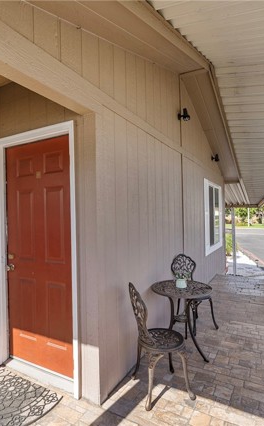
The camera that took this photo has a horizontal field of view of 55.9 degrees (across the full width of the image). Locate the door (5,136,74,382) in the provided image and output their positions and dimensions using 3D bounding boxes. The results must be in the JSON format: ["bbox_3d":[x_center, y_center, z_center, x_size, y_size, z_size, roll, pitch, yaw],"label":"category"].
[{"bbox_3d":[-0.820,0.359,2.203,0.775,1.970,0.050,-2,-1,27],"label":"door"}]

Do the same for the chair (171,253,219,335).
[{"bbox_3d":[0.787,0.995,3.153,0.400,0.863,0.450,-1,-1,-22],"label":"chair"}]

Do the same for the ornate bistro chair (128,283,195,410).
[{"bbox_3d":[0.209,0.984,1.995,0.450,0.863,0.400,-1,-1,-19],"label":"ornate bistro chair"}]

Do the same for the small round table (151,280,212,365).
[{"bbox_3d":[0.516,1.095,2.542,0.630,0.650,0.630,-1,-1,0],"label":"small round table"}]

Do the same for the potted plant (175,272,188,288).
[{"bbox_3d":[0.514,0.698,2.592,0.120,0.155,0.120,-2,-1,27],"label":"potted plant"}]

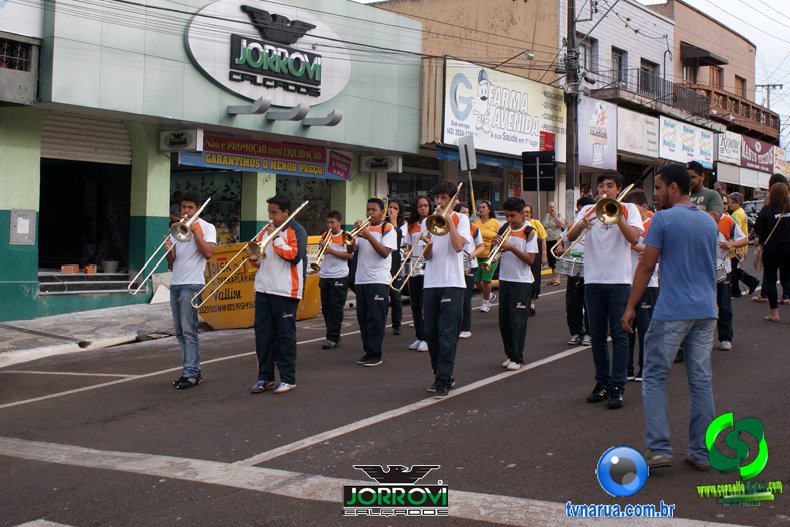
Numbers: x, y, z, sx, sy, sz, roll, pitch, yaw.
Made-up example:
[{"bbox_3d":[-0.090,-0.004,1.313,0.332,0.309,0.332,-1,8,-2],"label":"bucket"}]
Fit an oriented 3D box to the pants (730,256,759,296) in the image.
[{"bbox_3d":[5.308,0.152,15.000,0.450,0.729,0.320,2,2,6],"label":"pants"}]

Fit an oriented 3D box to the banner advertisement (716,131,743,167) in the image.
[{"bbox_3d":[12.967,-4.492,38.421,0.150,1.204,3.066,2,2,35],"label":"banner advertisement"}]

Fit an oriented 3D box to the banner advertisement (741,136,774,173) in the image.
[{"bbox_3d":[15.300,-4.570,41.802,0.150,1.185,5.090,2,2,35],"label":"banner advertisement"}]

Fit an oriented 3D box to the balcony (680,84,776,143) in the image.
[{"bbox_3d":[13.614,-5.906,39.756,1.200,1.088,9.470,2,2,35],"label":"balcony"}]

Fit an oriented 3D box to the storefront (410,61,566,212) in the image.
[{"bbox_3d":[2.311,-2.296,23.843,1.000,4.405,6.264,2,2,35],"label":"storefront"}]

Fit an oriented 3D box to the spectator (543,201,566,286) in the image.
[{"bbox_3d":[2.946,-0.364,18.300,0.470,1.569,0.350,2,2,14],"label":"spectator"}]

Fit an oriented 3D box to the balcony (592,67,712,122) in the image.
[{"bbox_3d":[8.731,-5.361,32.571,1.050,0.993,9.436,2,2,35],"label":"balcony"}]

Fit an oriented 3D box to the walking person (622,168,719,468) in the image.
[{"bbox_3d":[1.584,0.302,5.680,0.520,1.743,0.360,1,2,-27],"label":"walking person"}]

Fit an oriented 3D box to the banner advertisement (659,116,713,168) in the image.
[{"bbox_3d":[10.133,-4.128,34.330,0.150,1.340,5.710,2,2,35],"label":"banner advertisement"}]

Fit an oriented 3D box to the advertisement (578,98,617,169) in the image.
[{"bbox_3d":[5.669,-3.650,27.856,0.120,1.866,2.840,2,2,35],"label":"advertisement"}]

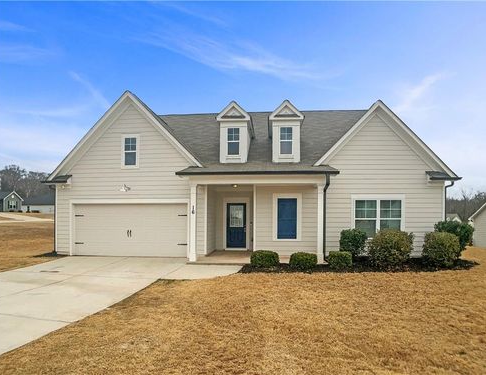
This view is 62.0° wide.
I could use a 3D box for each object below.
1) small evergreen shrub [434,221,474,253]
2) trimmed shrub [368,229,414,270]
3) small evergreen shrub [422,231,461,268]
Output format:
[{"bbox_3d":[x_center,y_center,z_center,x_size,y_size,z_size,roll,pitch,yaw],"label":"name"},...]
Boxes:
[{"bbox_3d":[7.688,1.881,14.700,1.454,1.327,1.350,0,-2,5],"label":"small evergreen shrub"},{"bbox_3d":[5.069,2.098,13.850,1.541,1.353,1.400,0,-2,5],"label":"trimmed shrub"},{"bbox_3d":[6.840,2.131,13.900,1.306,1.169,1.250,0,-2,5],"label":"small evergreen shrub"}]

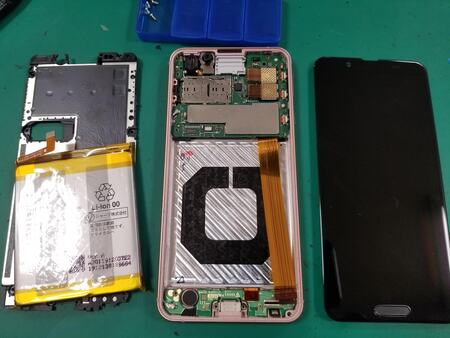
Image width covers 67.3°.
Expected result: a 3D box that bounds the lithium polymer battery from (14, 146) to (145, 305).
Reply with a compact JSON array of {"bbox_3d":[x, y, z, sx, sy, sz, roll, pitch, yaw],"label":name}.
[{"bbox_3d":[-0.080,0.029,0.185,0.065,0.005,0.076,-7,76,-1],"label":"lithium polymer battery"}]

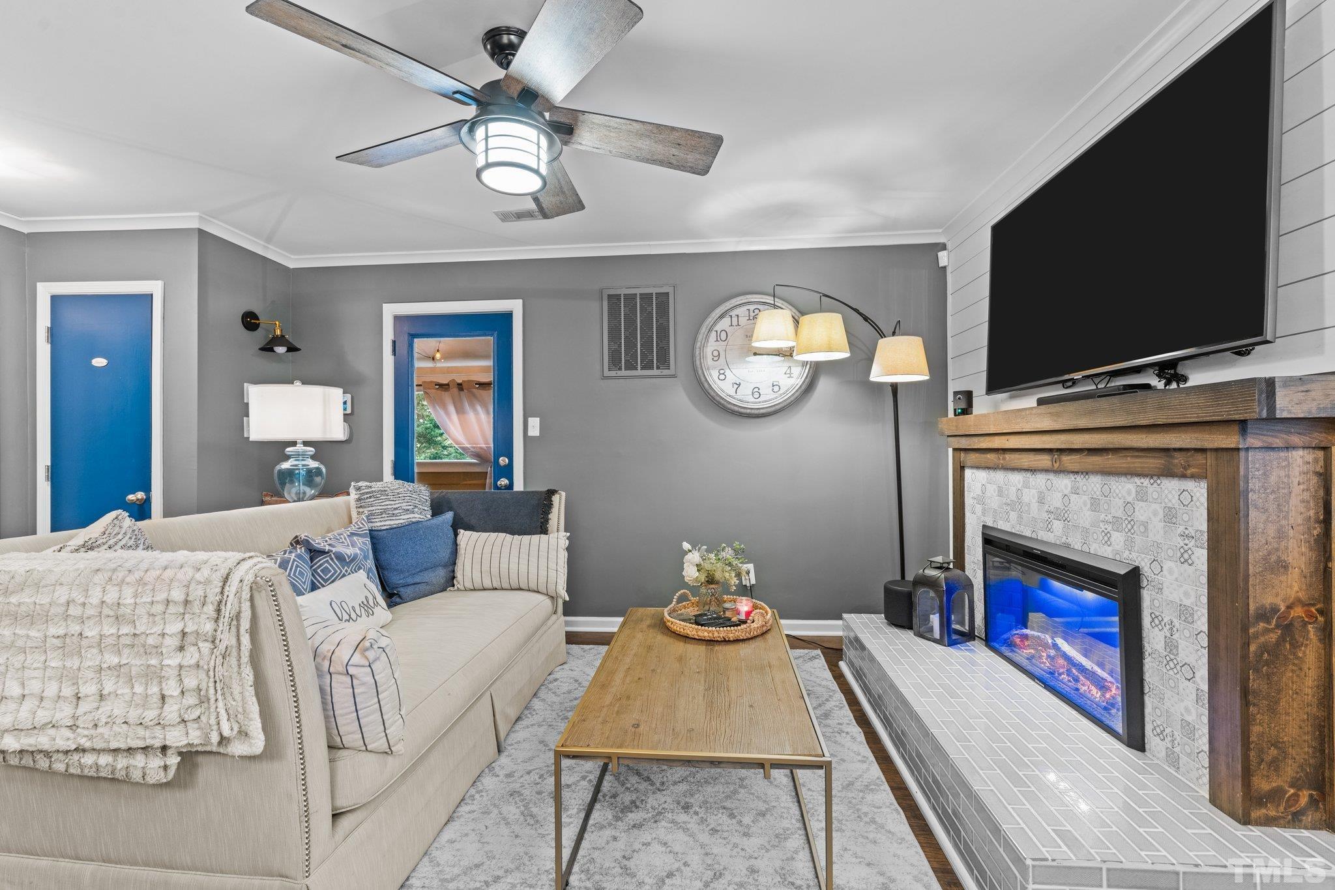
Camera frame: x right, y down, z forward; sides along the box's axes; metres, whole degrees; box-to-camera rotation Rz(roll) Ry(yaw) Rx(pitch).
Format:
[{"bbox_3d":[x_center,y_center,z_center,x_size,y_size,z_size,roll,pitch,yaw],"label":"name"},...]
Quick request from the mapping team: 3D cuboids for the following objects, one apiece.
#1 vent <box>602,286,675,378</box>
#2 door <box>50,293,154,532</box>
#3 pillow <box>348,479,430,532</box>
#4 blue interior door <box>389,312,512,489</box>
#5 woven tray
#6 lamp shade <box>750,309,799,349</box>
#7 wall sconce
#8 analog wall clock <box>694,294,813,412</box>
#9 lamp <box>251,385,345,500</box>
[{"bbox_3d":[-0.181,-0.715,3.541,0.460,0.570,0.020,0,0,5],"label":"vent"},{"bbox_3d":[-3.166,0.174,3.133,0.618,2.030,0.040,0,0,3],"label":"door"},{"bbox_3d":[-1.354,0.372,2.720,0.430,0.430,0.150,0,-15,-25],"label":"pillow"},{"bbox_3d":[-1.399,0.154,3.676,0.812,2.030,0.045,0,0,5],"label":"blue interior door"},{"bbox_3d":[0.214,0.704,2.368,0.450,0.100,0.450,0,0,0],"label":"woven tray"},{"bbox_3d":[0.613,-0.666,3.183,0.253,0.185,0.253,0,0,5],"label":"lamp shade"},{"bbox_3d":[-2.413,-0.698,3.399,0.294,0.258,0.214,0,0,5],"label":"wall sconce"},{"bbox_3d":[0.542,-0.555,3.459,0.745,0.745,0.060,0,0,5],"label":"analog wall clock"},{"bbox_3d":[-2.097,0.009,3.150,0.440,0.720,0.440,0,0,5],"label":"lamp"}]

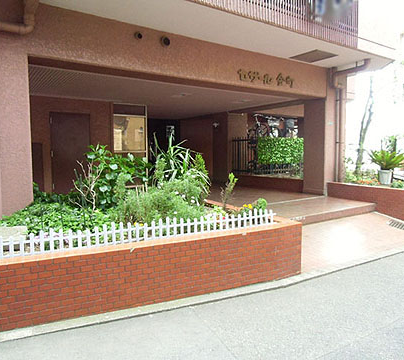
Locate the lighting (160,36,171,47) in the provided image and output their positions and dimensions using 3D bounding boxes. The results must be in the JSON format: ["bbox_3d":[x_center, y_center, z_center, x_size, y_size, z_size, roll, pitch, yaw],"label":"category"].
[{"bbox_3d":[-0.577,-2.209,5.340,0.150,0.150,0.120,-3,5,-33],"label":"lighting"}]

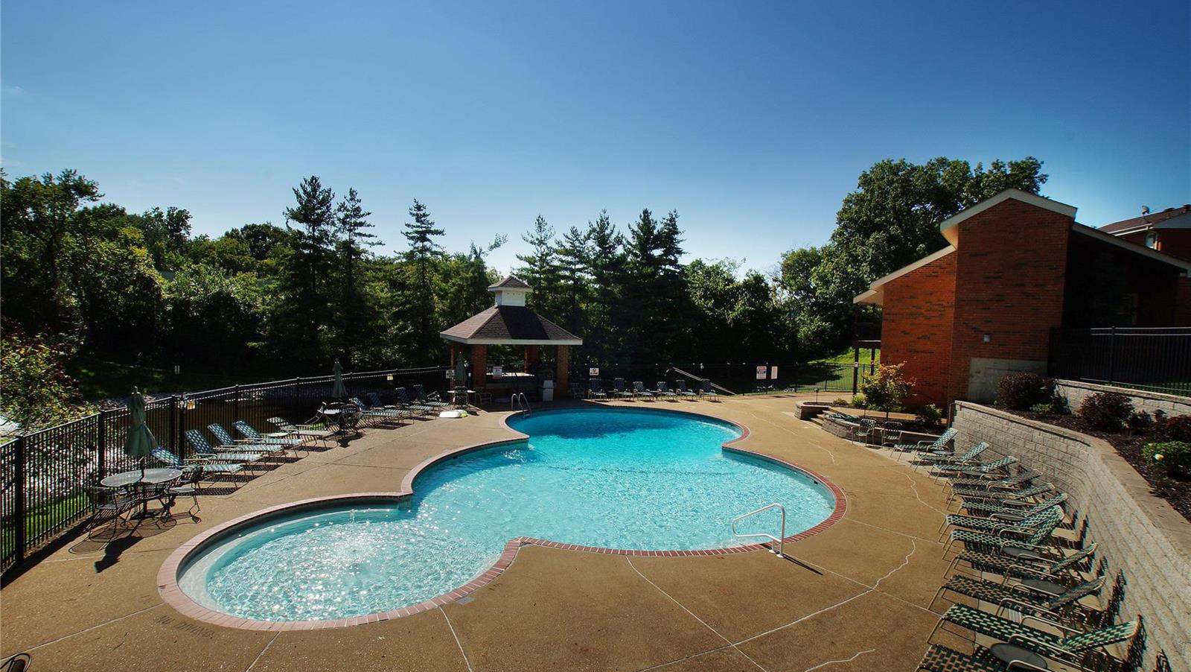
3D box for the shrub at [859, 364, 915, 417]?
[{"bbox_3d":[10.942,2.108,19.800,1.900,2.161,1.800,3,2,29],"label":"shrub"}]

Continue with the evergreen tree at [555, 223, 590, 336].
[{"bbox_3d":[-1.654,-2.816,40.000,3.200,10.912,3.200,1,2,-2],"label":"evergreen tree"}]

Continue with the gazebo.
[{"bbox_3d":[-4.554,-0.071,27.917,5.850,6.104,5.850,1,2,-28],"label":"gazebo"}]

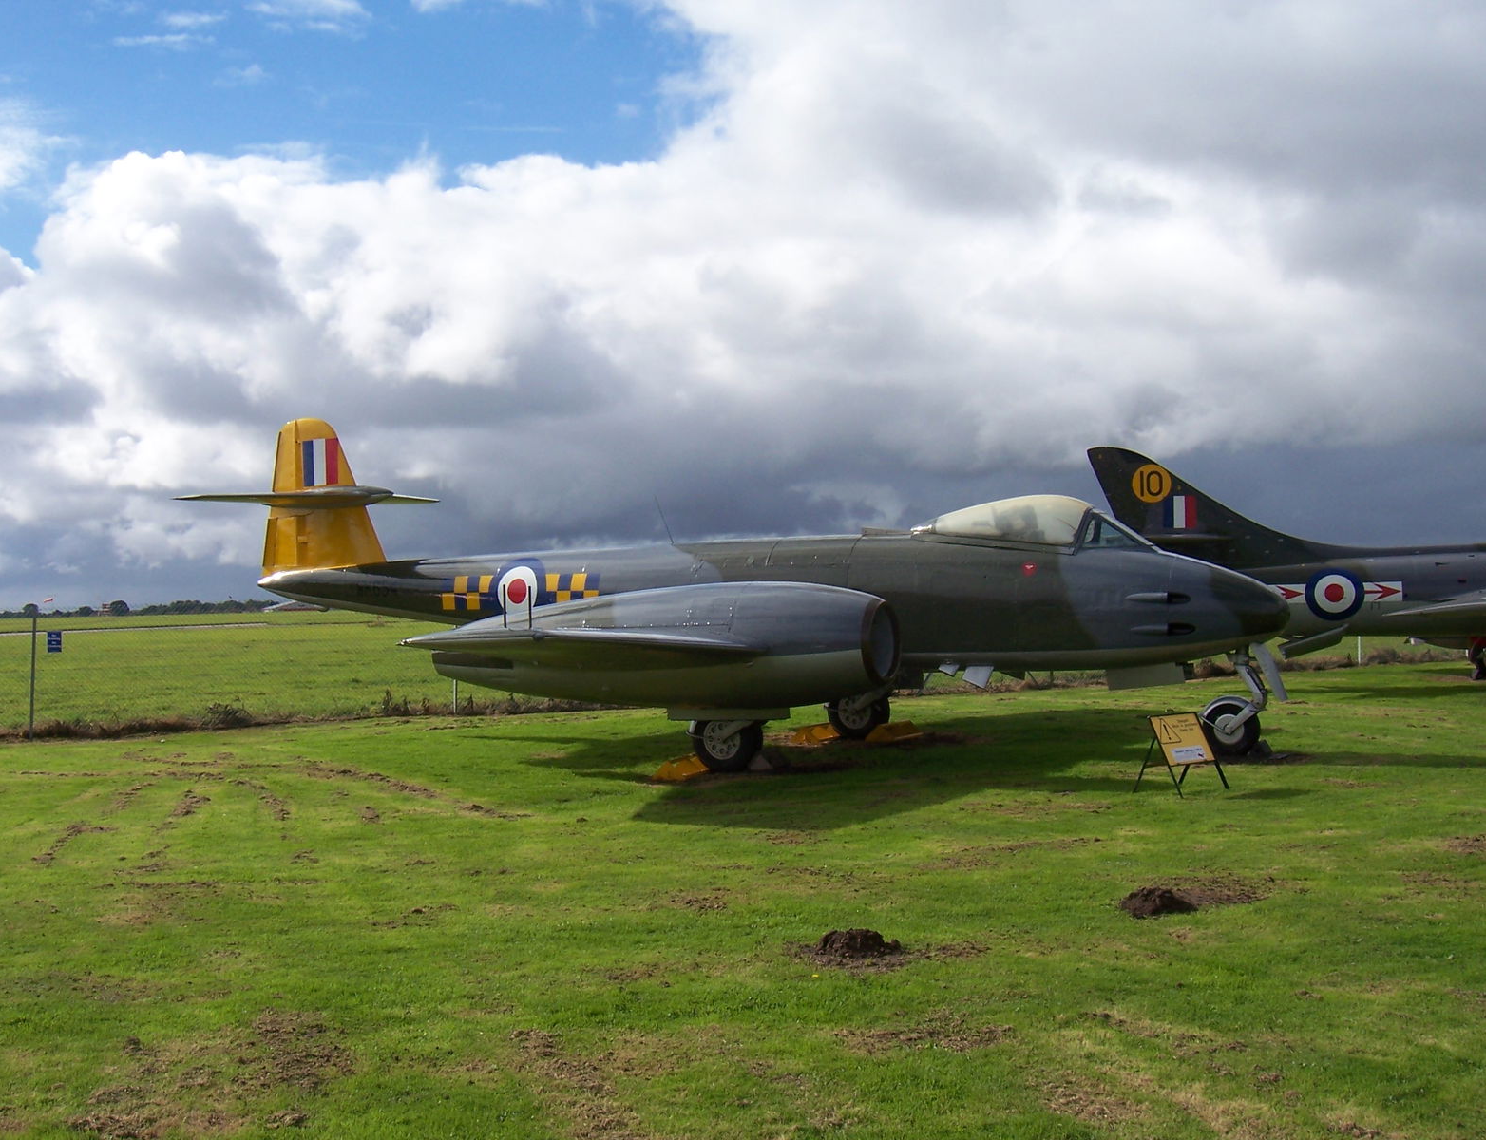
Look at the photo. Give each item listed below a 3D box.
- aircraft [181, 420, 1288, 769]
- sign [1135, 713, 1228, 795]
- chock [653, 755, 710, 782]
[{"bbox_3d":[-0.680,0.027,18.576,13.590,4.080,11.330,-1,0,28],"label":"aircraft"},{"bbox_3d":[3.611,1.509,13.023,0.682,0.628,0.455,0,-1,-42],"label":"sign"},{"bbox_3d":[-0.635,2.030,16.200,0.380,0.190,0.740,-2,-1,19],"label":"chock"}]

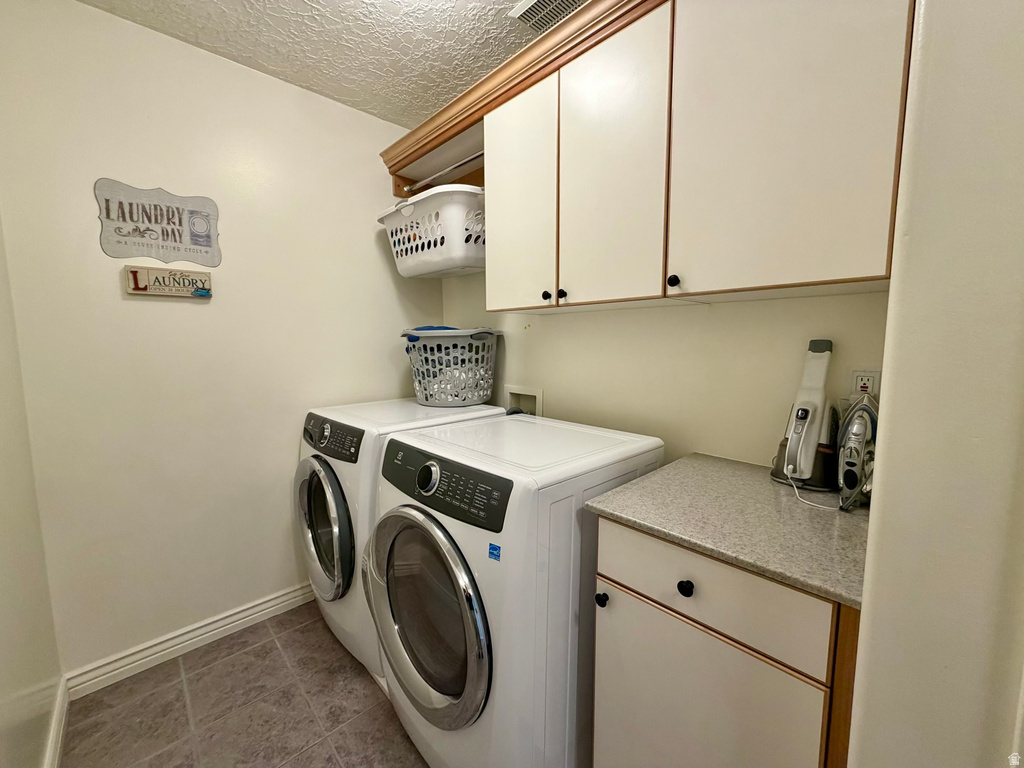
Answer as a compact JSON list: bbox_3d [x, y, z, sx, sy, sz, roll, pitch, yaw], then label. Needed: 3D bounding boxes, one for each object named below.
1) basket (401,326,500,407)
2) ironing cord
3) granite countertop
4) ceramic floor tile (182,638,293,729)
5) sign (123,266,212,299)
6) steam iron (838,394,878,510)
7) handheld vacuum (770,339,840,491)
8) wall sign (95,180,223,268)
[{"bbox_3d":[-0.291,-0.085,2.031,0.450,0.360,0.500,-6,8,-42],"label":"basket"},{"bbox_3d":[0.719,0.247,0.993,0.115,0.055,0.125,-6,8,-42],"label":"ironing cord"},{"bbox_3d":[0.573,0.291,0.999,0.620,0.030,0.515,-6,8,-42],"label":"granite countertop"},{"bbox_3d":[-1.046,1.137,1.595,0.312,0.010,0.312,-6,8,-42],"label":"ceramic floor tile"},{"bbox_3d":[-1.316,-0.390,1.600,0.253,0.100,0.018,-6,8,-42],"label":"sign"},{"bbox_3d":[0.798,0.154,0.951,0.130,0.252,0.105,-6,8,-42],"label":"steam iron"},{"bbox_3d":[0.789,0.072,1.100,0.120,0.380,0.145,-4,7,-31],"label":"handheld vacuum"},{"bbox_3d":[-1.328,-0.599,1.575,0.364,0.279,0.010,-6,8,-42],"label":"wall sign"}]

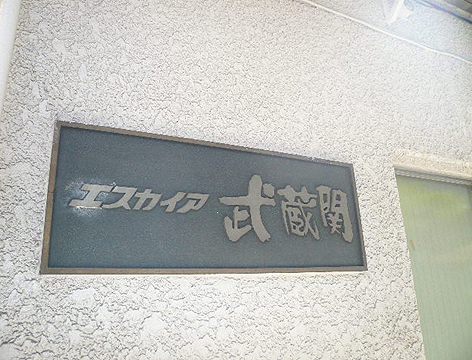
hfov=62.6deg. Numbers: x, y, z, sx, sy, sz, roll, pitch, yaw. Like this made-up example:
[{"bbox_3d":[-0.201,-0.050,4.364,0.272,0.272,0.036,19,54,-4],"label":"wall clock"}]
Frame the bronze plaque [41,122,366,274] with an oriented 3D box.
[{"bbox_3d":[-0.015,0.086,1.210,1.030,0.396,0.030,6,-19,-26],"label":"bronze plaque"}]

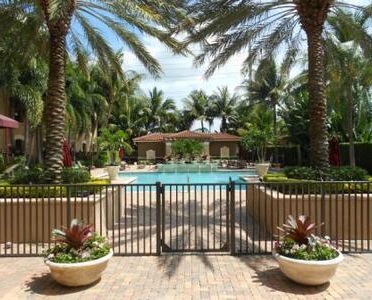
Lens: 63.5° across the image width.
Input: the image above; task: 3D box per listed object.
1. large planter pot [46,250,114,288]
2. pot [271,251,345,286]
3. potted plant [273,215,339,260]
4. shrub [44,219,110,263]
[{"bbox_3d":[-1.450,1.620,4.100,0.880,0.360,0.880,0,-1,0],"label":"large planter pot"},{"bbox_3d":[1.630,1.570,4.060,0.875,0.370,0.875,0,0,0],"label":"pot"},{"bbox_3d":[1.630,1.170,4.070,0.870,0.570,0.820,0,-1,0],"label":"potted plant"},{"bbox_3d":[-1.450,1.180,4.060,0.810,0.530,0.800,0,0,0],"label":"shrub"}]

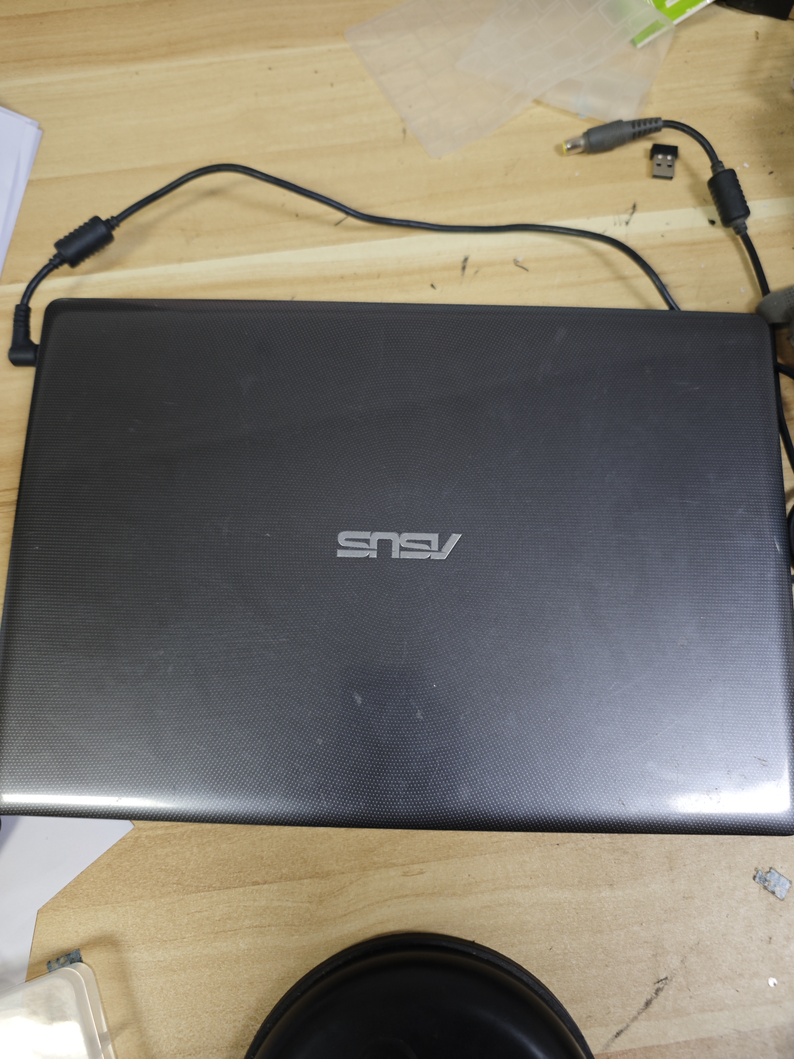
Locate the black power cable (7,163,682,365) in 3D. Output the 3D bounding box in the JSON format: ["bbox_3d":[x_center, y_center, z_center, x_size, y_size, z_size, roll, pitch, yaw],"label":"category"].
[{"bbox_3d":[-0.030,-0.142,0.364,0.338,0.026,0.102,-4,78,-1],"label":"black power cable"}]

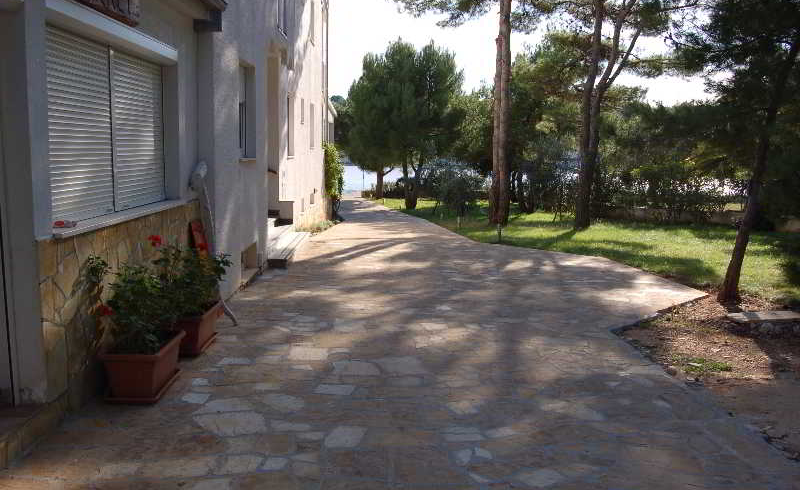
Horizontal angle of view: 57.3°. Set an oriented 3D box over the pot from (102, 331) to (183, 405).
[{"bbox_3d":[-1.654,0.781,4.761,0.368,0.292,0.577,1,7,-1],"label":"pot"}]

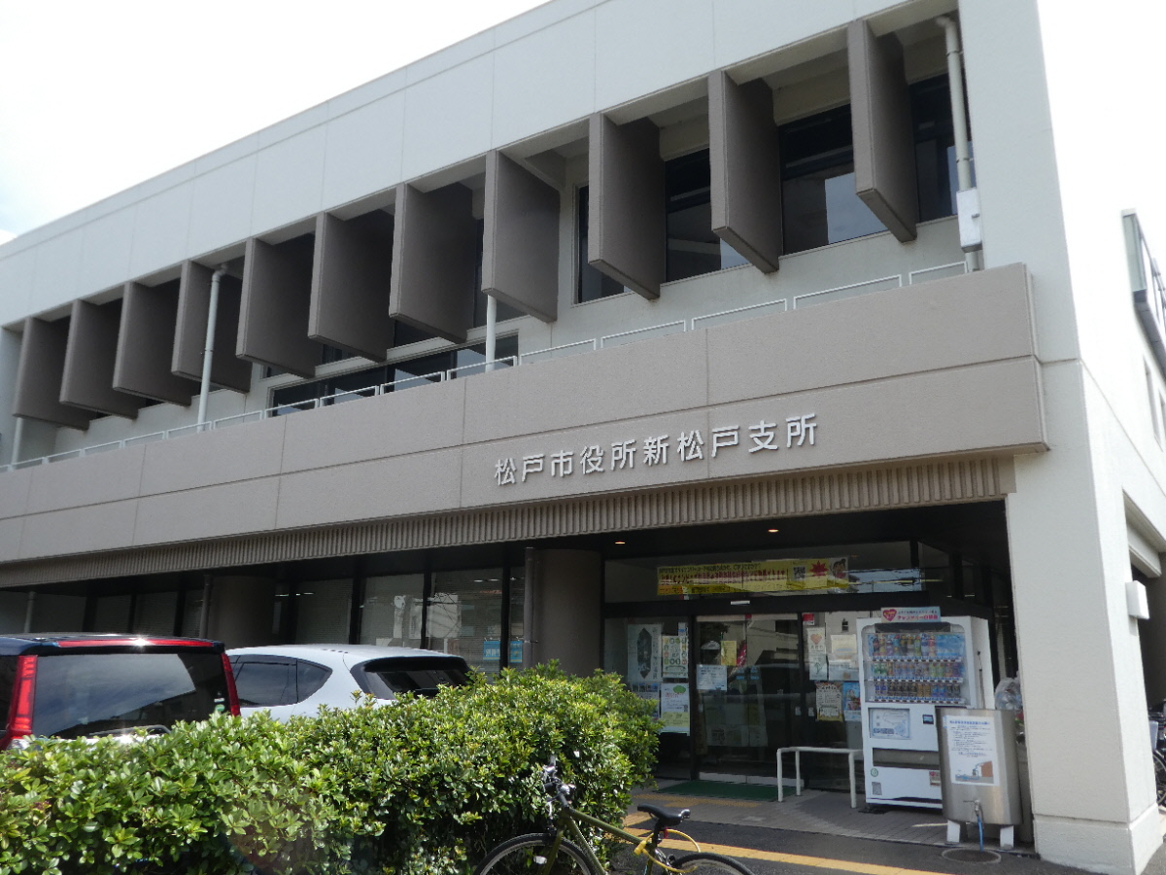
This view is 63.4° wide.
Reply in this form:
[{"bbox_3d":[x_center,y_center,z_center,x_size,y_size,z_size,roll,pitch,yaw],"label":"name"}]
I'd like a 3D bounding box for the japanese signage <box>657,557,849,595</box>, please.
[{"bbox_3d":[2.010,1.704,11.514,2.500,0.353,0.020,-8,-16,33],"label":"japanese signage"}]

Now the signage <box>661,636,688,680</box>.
[{"bbox_3d":[1.161,2.755,11.847,0.364,0.515,0.020,-8,-16,33],"label":"signage"}]

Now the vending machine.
[{"bbox_3d":[3.435,2.741,9.375,1.080,1.830,0.780,-8,-16,33],"label":"vending machine"}]

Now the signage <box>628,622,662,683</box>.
[{"bbox_3d":[0.800,2.765,12.093,0.515,0.728,0.020,-8,-16,33],"label":"signage"}]

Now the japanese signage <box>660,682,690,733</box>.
[{"bbox_3d":[1.147,3.361,11.713,0.410,0.594,0.020,-8,-16,33],"label":"japanese signage"}]

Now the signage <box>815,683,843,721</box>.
[{"bbox_3d":[2.790,2.991,10.673,0.297,0.420,0.020,-8,-16,33],"label":"signage"}]

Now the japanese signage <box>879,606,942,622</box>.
[{"bbox_3d":[3.214,1.737,9.246,0.570,0.150,0.020,-8,-16,33],"label":"japanese signage"}]

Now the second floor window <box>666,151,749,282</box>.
[{"bbox_3d":[1.586,-2.808,11.517,1.350,1.680,0.100,-8,-16,33],"label":"second floor window"}]

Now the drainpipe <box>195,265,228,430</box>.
[{"bbox_3d":[-5.923,-1.292,15.001,0.270,2.950,0.140,-8,-16,33],"label":"drainpipe"}]

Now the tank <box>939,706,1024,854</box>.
[{"bbox_3d":[3.247,2.764,7.707,0.590,1.030,0.460,-8,-16,33],"label":"tank"}]

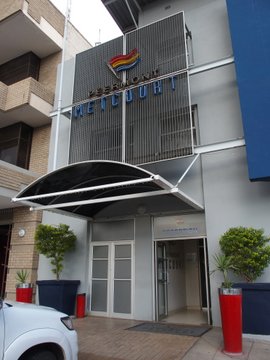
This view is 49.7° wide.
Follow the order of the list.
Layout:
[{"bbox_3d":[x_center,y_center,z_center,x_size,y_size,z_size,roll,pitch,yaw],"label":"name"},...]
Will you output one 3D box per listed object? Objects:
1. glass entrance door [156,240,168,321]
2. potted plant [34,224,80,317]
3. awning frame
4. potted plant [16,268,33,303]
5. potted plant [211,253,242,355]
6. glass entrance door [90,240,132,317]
[{"bbox_3d":[0.777,2.855,8.491,0.060,2.115,0.755,-9,-19,25],"label":"glass entrance door"},{"bbox_3d":[-2.373,2.756,9.080,1.232,2.759,1.073,-9,-19,25],"label":"potted plant"},{"bbox_3d":[-0.519,0.402,7.478,3.832,0.700,3.426,-9,-19,25],"label":"awning frame"},{"bbox_3d":[-2.829,2.987,7.428,0.445,1.328,0.445,-9,-19,25],"label":"potted plant"},{"bbox_3d":[1.676,2.149,5.202,0.533,1.614,0.517,-9,-19,25],"label":"potted plant"},{"bbox_3d":[-0.721,2.962,8.776,1.510,2.146,0.080,-9,-19,25],"label":"glass entrance door"}]

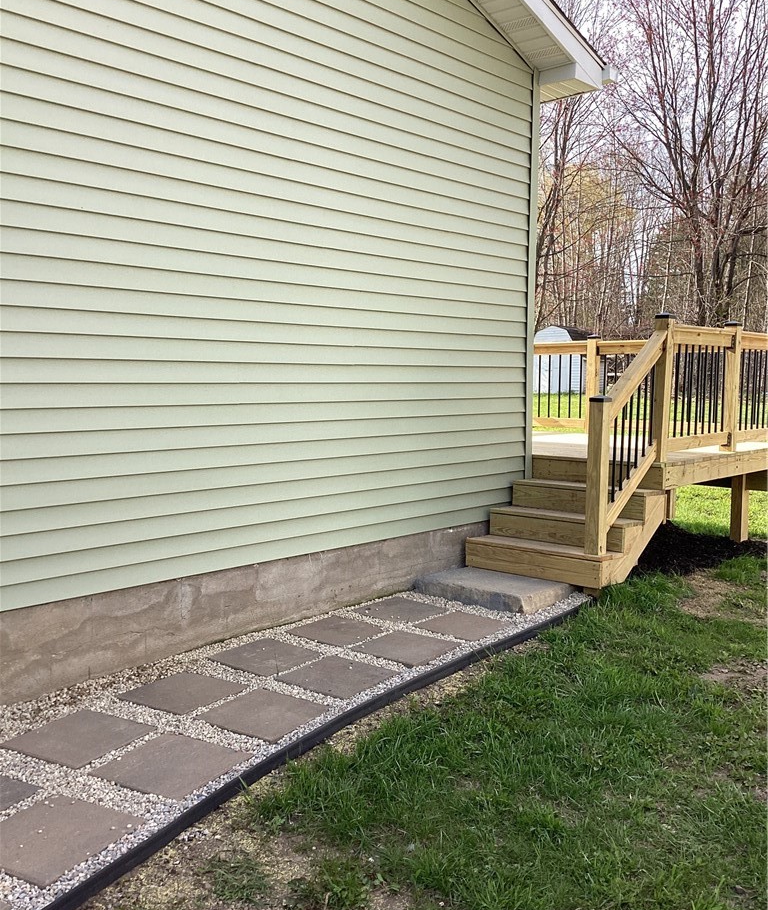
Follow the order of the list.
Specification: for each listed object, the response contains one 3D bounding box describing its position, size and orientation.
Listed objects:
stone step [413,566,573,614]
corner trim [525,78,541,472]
[{"bbox_3d":[0.687,0.802,5.563,0.771,0.109,0.636,5,7,42],"label":"stone step"},{"bbox_3d":[1.021,-1.164,6.406,0.065,2.938,0.083,5,7,42],"label":"corner trim"}]

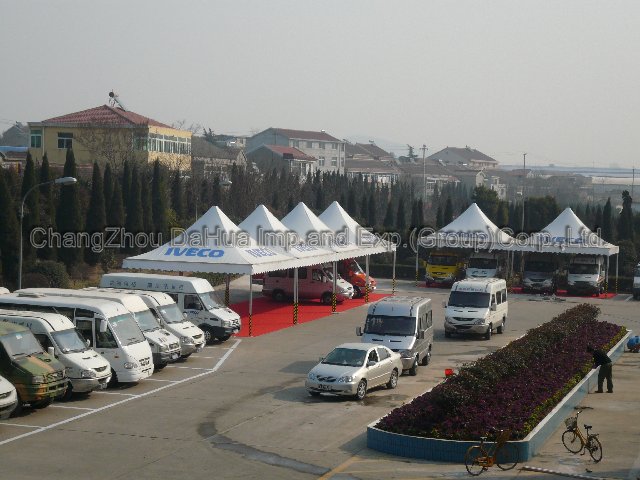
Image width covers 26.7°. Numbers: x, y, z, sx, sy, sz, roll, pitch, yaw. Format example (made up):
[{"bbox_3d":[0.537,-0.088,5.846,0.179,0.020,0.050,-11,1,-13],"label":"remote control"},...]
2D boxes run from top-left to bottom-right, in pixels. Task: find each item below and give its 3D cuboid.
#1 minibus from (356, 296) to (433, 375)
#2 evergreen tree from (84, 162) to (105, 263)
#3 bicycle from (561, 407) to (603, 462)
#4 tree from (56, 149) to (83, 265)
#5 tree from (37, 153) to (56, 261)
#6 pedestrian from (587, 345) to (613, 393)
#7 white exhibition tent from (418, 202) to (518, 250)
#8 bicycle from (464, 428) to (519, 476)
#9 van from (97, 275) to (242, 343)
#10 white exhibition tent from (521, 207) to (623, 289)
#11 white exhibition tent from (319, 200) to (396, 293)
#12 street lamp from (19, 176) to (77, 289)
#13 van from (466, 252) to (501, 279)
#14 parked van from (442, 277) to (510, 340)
[{"bbox_3d":[2.758,3.408,48.298,2.020,2.420,4.950,2,2,13],"label":"minibus"},{"bbox_3d":[-15.794,-1.850,95.052,1.450,7.279,1.450,2,3,-9],"label":"evergreen tree"},{"bbox_3d":[6.551,4.833,33.065,0.560,1.030,1.680,1,2,-18],"label":"bicycle"},{"bbox_3d":[-17.078,-2.206,92.034,1.750,8.191,1.750,2,3,-11],"label":"tree"},{"bbox_3d":[-19.295,-2.247,95.039,1.400,7.818,1.400,2,3,-12],"label":"tree"},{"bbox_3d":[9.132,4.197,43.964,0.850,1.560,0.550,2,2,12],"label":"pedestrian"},{"bbox_3d":[10.114,0.331,88.367,6.100,5.462,6.100,3,3,18],"label":"white exhibition tent"},{"bbox_3d":[3.920,4.849,30.953,1.680,1.000,0.560,0,3,-42],"label":"bicycle"},{"bbox_3d":[-6.004,2.778,55.297,5.769,2.570,2.020,3,2,18],"label":"van"},{"bbox_3d":[15.811,0.630,86.510,6.100,5.462,6.100,3,3,18],"label":"white exhibition tent"},{"bbox_3d":[0.776,0.488,78.287,6.100,5.462,6.100,3,3,18],"label":"white exhibition tent"},{"bbox_3d":[-10.883,0.802,53.778,2.400,6.400,0.350,3,3,18],"label":"street lamp"},{"bbox_3d":[11.082,1.810,88.158,2.050,2.600,5.300,3,3,18],"label":"van"},{"bbox_3d":[6.948,3.055,60.074,2.020,2.420,4.950,3,2,19],"label":"parked van"}]

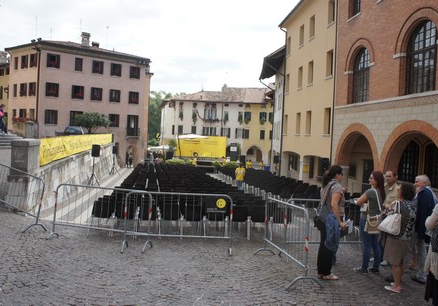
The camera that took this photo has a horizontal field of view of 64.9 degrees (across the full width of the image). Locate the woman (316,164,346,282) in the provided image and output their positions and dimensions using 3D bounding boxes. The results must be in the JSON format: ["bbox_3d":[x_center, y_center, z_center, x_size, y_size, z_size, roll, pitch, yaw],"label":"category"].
[{"bbox_3d":[1.700,1.058,5.200,0.480,1.700,0.480,2,2,0],"label":"woman"}]

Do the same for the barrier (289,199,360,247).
[{"bbox_3d":[2.260,1.490,6.720,2.000,1.100,0.500,2,0,-9],"label":"barrier"}]

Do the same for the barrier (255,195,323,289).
[{"bbox_3d":[1.065,1.390,5.820,0.500,1.100,1.950,2,-1,-10],"label":"barrier"}]

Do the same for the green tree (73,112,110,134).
[{"bbox_3d":[-10.414,-1.948,28.067,2.750,2.600,2.600,2,3,0],"label":"green tree"}]

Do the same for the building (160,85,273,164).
[{"bbox_3d":[-0.084,-4.810,57.832,19.500,12.600,10.000,2,3,-1],"label":"building"}]

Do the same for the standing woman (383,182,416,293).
[{"bbox_3d":[2.606,1.195,4.970,0.450,1.570,0.500,4,3,33],"label":"standing woman"}]

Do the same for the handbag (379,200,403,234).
[{"bbox_3d":[2.399,0.912,4.850,0.340,0.450,0.180,4,3,23],"label":"handbag"}]

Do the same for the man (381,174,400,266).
[{"bbox_3d":[3.090,1.190,6.200,0.400,1.720,0.520,0,3,-37],"label":"man"}]

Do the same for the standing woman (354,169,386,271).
[{"bbox_3d":[2.460,1.127,5.620,0.440,1.670,0.460,4,3,26],"label":"standing woman"}]

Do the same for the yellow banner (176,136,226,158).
[{"bbox_3d":[-1.930,-0.630,38.000,5.550,2.270,0.100,2,2,-7],"label":"yellow banner"}]

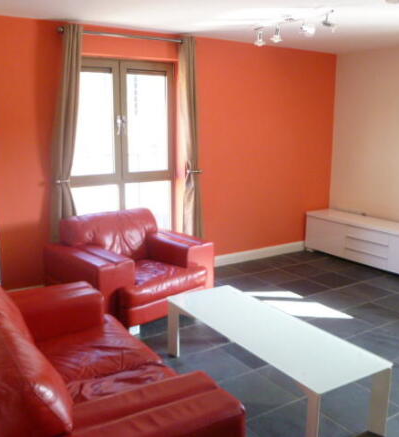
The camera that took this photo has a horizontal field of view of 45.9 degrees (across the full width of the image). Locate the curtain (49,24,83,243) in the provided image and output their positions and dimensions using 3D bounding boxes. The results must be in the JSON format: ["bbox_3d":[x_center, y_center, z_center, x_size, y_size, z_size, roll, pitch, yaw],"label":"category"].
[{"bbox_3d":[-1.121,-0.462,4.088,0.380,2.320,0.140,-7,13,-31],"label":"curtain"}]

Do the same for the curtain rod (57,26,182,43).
[{"bbox_3d":[-0.636,-1.639,4.252,1.289,0.050,0.050,-7,13,-31],"label":"curtain rod"}]

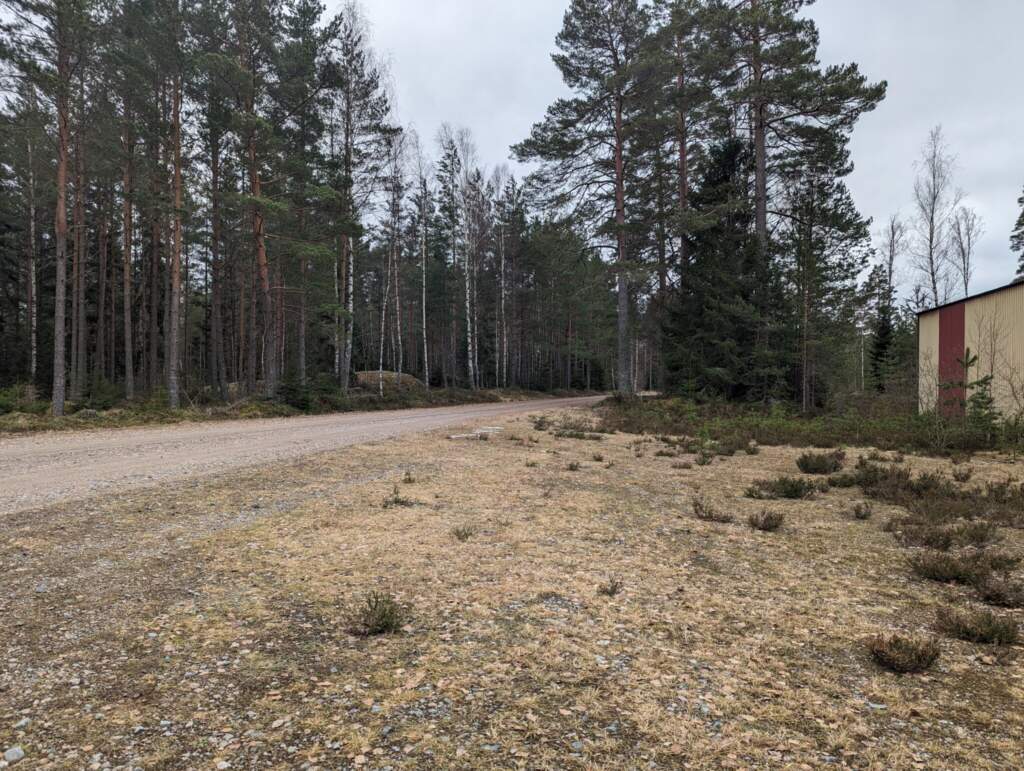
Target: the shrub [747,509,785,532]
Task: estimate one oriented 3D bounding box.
[{"bbox_3d":[2.576,1.354,7.226,0.375,0.221,0.304,0,0,0],"label":"shrub"}]

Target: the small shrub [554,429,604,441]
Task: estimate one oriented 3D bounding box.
[{"bbox_3d":[1.774,1.265,18.683,1.274,0.286,0.776,0,0,0],"label":"small shrub"}]

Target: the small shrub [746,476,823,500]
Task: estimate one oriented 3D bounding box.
[{"bbox_3d":[3.564,1.318,9.298,0.964,0.272,0.582,0,0,0],"label":"small shrub"}]

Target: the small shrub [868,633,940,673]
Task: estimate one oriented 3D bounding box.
[{"bbox_3d":[2.100,1.399,3.804,0.374,0.164,0.317,0,0,0],"label":"small shrub"}]

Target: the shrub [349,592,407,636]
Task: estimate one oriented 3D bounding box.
[{"bbox_3d":[-0.817,1.365,4.318,0.342,0.228,0.292,0,0,0],"label":"shrub"}]

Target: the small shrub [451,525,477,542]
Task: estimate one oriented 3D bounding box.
[{"bbox_3d":[-0.462,1.393,6.770,0.240,0.147,0.220,0,0,0],"label":"small shrub"}]

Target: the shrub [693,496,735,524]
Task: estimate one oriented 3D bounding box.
[{"bbox_3d":[2.167,1.324,7.647,0.438,0.277,0.289,0,0,0],"label":"shrub"}]

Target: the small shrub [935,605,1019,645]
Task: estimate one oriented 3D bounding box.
[{"bbox_3d":[2.738,1.382,4.191,0.480,0.194,0.336,0,0,0],"label":"small shrub"}]

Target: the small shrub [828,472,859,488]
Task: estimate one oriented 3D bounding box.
[{"bbox_3d":[4.766,1.347,10.222,0.418,0.205,0.299,0,0,0],"label":"small shrub"}]

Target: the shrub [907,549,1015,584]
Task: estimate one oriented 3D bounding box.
[{"bbox_3d":[3.470,1.390,5.520,0.750,0.200,0.520,0,1,10],"label":"shrub"}]

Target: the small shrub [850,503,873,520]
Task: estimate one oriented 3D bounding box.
[{"bbox_3d":[3.839,1.371,7.810,0.234,0.182,0.215,0,0,0],"label":"small shrub"}]

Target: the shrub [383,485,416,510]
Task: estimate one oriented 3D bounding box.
[{"bbox_3d":[-1.358,1.322,8.580,0.398,0.271,0.304,0,0,0],"label":"shrub"}]

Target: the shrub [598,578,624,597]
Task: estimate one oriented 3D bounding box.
[{"bbox_3d":[0.706,1.420,5.043,0.179,0.110,0.155,0,0,0],"label":"shrub"}]

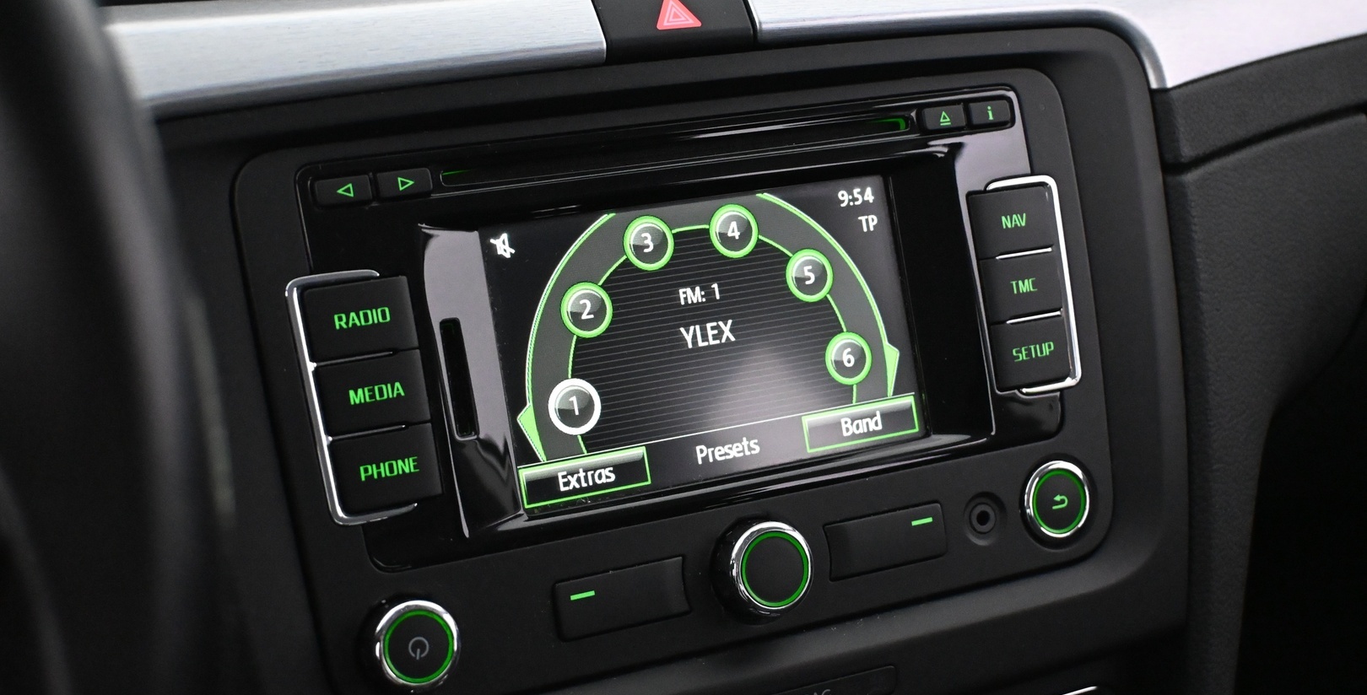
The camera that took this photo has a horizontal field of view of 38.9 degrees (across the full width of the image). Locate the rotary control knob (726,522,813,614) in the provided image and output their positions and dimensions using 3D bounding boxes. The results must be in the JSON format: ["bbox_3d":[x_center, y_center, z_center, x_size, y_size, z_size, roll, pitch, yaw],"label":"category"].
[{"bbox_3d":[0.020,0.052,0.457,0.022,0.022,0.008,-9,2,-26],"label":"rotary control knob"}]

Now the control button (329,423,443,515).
[{"bbox_3d":[-0.068,0.027,0.439,0.024,0.016,0.006,-10,3,-23],"label":"control button"}]

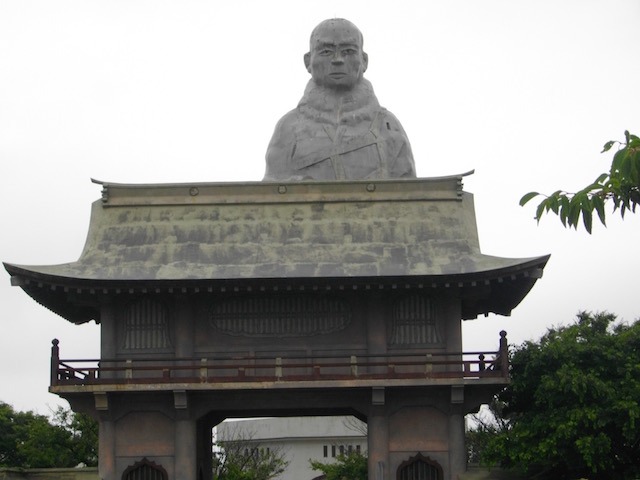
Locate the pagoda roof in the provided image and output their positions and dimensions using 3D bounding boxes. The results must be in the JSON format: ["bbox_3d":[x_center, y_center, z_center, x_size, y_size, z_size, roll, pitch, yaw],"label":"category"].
[{"bbox_3d":[-1.002,0.066,39.831,13.668,3.890,8.536,-1,-10,1],"label":"pagoda roof"}]

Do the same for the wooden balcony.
[{"bbox_3d":[-0.951,3.648,39.191,11.628,1.359,6.614,-1,-10,1],"label":"wooden balcony"}]

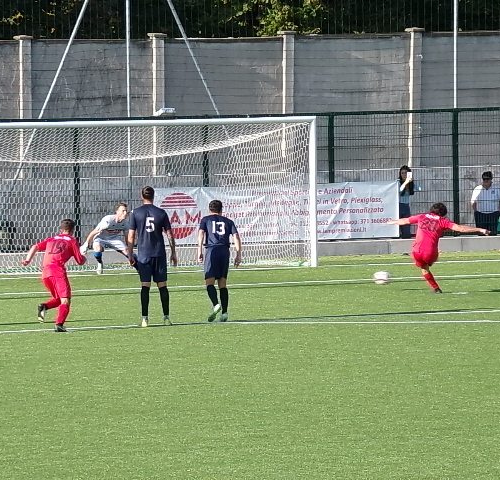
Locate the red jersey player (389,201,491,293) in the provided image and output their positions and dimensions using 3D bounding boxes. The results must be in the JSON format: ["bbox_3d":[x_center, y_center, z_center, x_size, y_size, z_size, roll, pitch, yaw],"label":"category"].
[{"bbox_3d":[2.776,0.122,72.700,1.500,1.330,0.850,-1,2,-12],"label":"red jersey player"}]

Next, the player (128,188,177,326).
[{"bbox_3d":[-1.256,0.217,63.800,0.650,1.810,0.420,-1,2,3],"label":"player"}]

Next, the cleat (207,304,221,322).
[{"bbox_3d":[-0.462,0.963,64.650,0.100,0.280,0.120,0,41,-32],"label":"cleat"}]

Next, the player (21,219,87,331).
[{"bbox_3d":[-2.488,0.449,62.500,0.750,1.450,0.750,0,2,22],"label":"player"}]

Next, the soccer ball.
[{"bbox_3d":[1.965,0.567,73.600,0.220,0.220,0.220,-1,2,0],"label":"soccer ball"}]

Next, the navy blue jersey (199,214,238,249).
[{"bbox_3d":[-0.413,-0.111,64.750,0.520,0.460,0.280,-1,2,2],"label":"navy blue jersey"}]

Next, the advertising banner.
[{"bbox_3d":[0.478,-0.492,88.972,5.100,1.050,0.050,-2,2,-28],"label":"advertising banner"}]

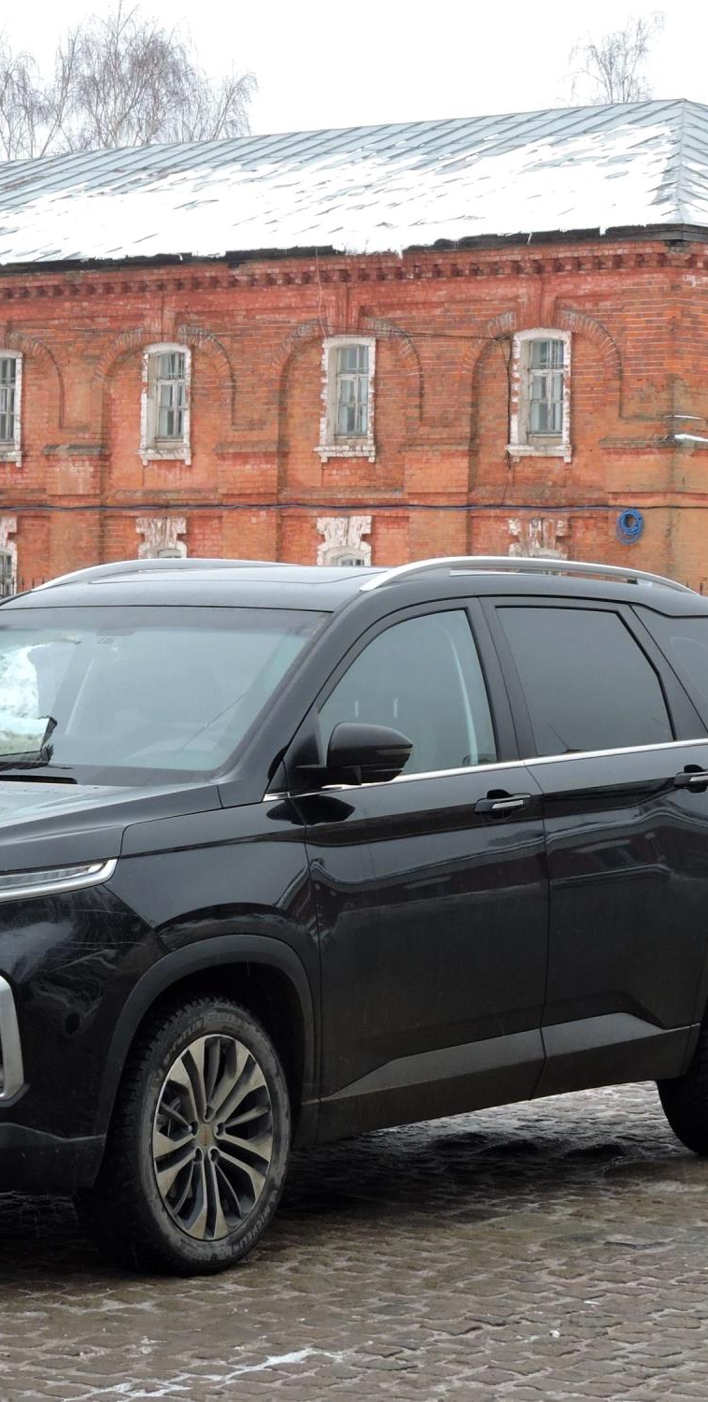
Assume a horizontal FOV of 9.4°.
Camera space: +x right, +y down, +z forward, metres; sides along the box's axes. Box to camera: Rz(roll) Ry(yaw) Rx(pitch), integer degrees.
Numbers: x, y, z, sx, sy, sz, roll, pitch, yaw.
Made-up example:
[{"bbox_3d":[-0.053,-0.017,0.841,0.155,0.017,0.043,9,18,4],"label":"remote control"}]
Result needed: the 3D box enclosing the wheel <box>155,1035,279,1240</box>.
[{"bbox_3d":[-0.405,1.050,10.437,0.180,0.493,0.493,0,1,35],"label":"wheel"}]

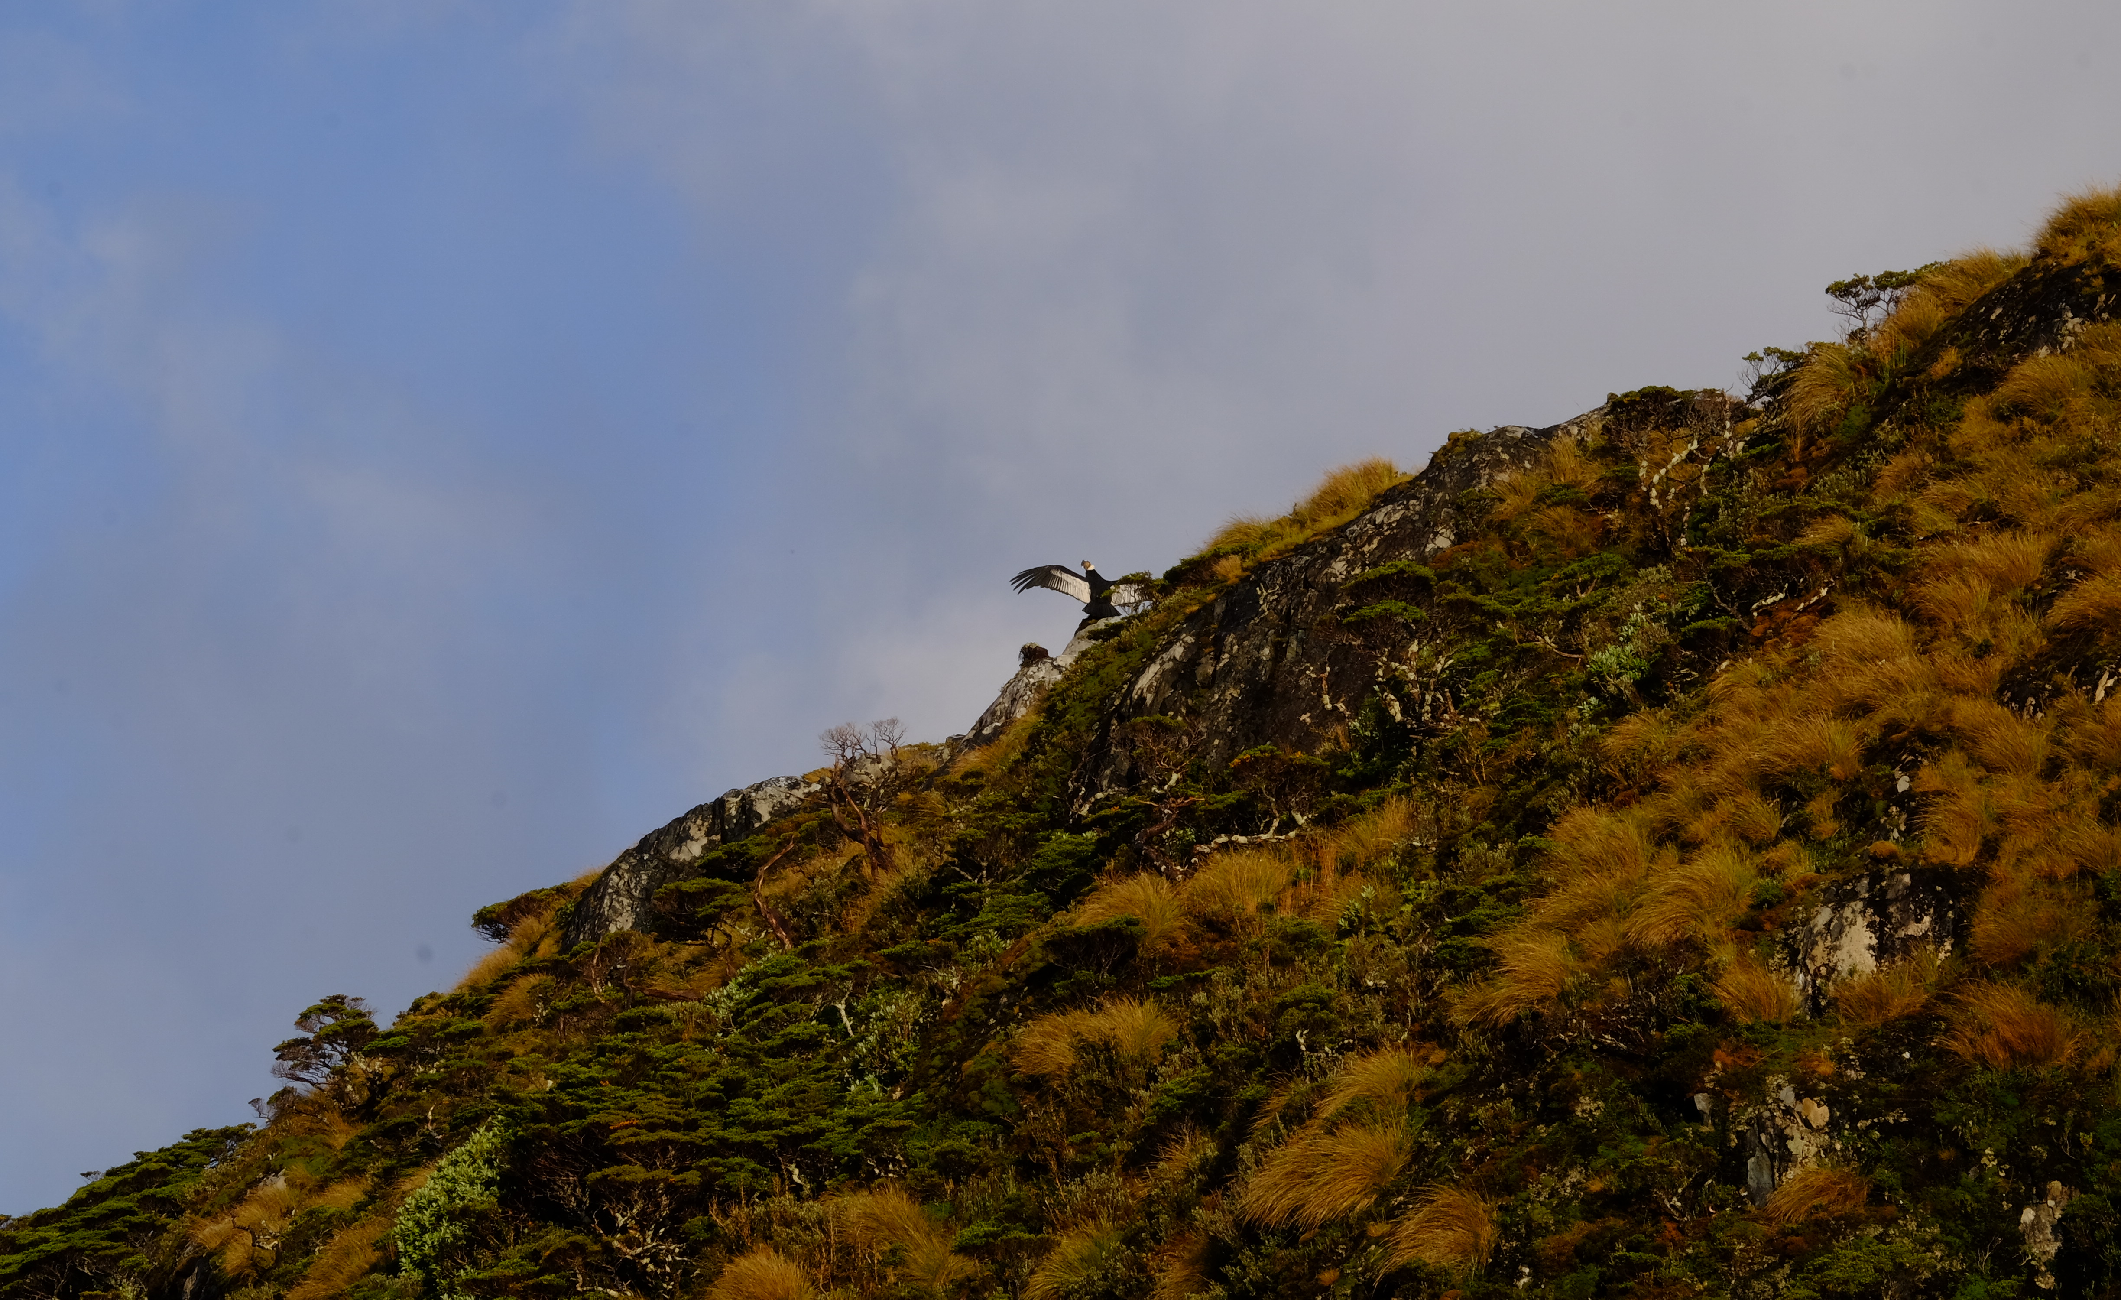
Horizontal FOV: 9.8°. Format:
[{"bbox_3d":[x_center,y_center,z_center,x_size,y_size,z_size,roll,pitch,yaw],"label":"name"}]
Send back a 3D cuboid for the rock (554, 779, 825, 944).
[{"bbox_3d":[-5.523,3.115,184.500,3.800,2.400,2.700,0,-12,0],"label":"rock"}]

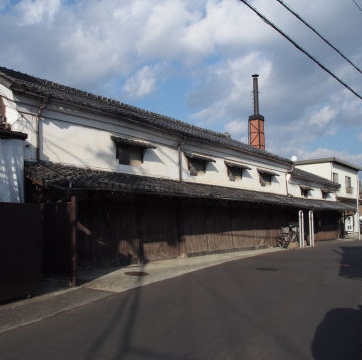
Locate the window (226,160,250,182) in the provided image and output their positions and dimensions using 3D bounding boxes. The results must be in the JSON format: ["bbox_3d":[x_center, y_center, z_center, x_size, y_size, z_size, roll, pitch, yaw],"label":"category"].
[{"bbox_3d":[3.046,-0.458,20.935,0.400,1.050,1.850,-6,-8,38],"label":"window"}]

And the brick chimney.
[{"bbox_3d":[8.124,-2.726,40.530,1.250,17.077,1.250,-6,-8,38],"label":"brick chimney"}]

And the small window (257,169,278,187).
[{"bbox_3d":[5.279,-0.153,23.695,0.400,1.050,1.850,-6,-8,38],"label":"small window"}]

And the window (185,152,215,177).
[{"bbox_3d":[0.919,-0.731,18.302,0.400,1.050,1.850,-6,-8,38],"label":"window"}]

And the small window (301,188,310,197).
[{"bbox_3d":[9.147,0.937,28.530,0.250,0.720,1.300,-6,-8,38],"label":"small window"}]

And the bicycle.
[{"bbox_3d":[5.804,3.210,21.450,0.560,1.100,1.650,1,-7,-20],"label":"bicycle"}]

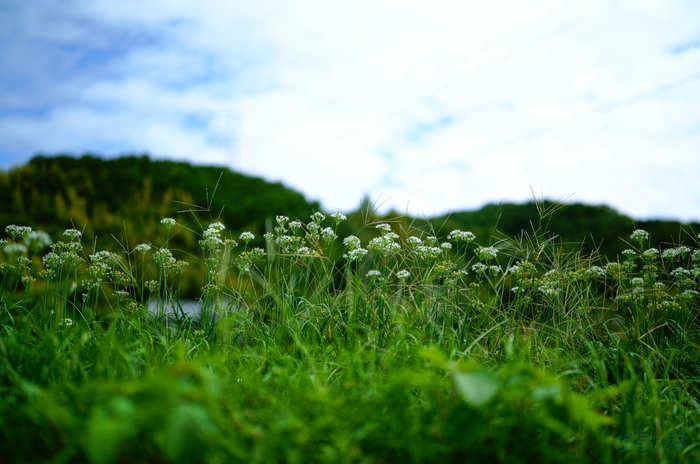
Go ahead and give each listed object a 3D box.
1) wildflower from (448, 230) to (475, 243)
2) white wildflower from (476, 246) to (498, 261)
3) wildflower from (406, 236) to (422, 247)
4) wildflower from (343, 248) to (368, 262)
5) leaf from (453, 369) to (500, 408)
[{"bbox_3d":[0.325,0.013,2.000,0.080,0.034,0.058,0,0,0],"label":"wildflower"},{"bbox_3d":[0.395,0.062,1.950,0.061,0.039,0.055,0,0,0],"label":"white wildflower"},{"bbox_3d":[0.190,0.028,2.000,0.046,0.029,0.045,0,0,0],"label":"wildflower"},{"bbox_3d":[0.016,0.068,1.950,0.072,0.039,0.058,0,0,0],"label":"wildflower"},{"bbox_3d":[0.196,0.242,1.050,0.072,0.060,0.045,0,0,0],"label":"leaf"}]

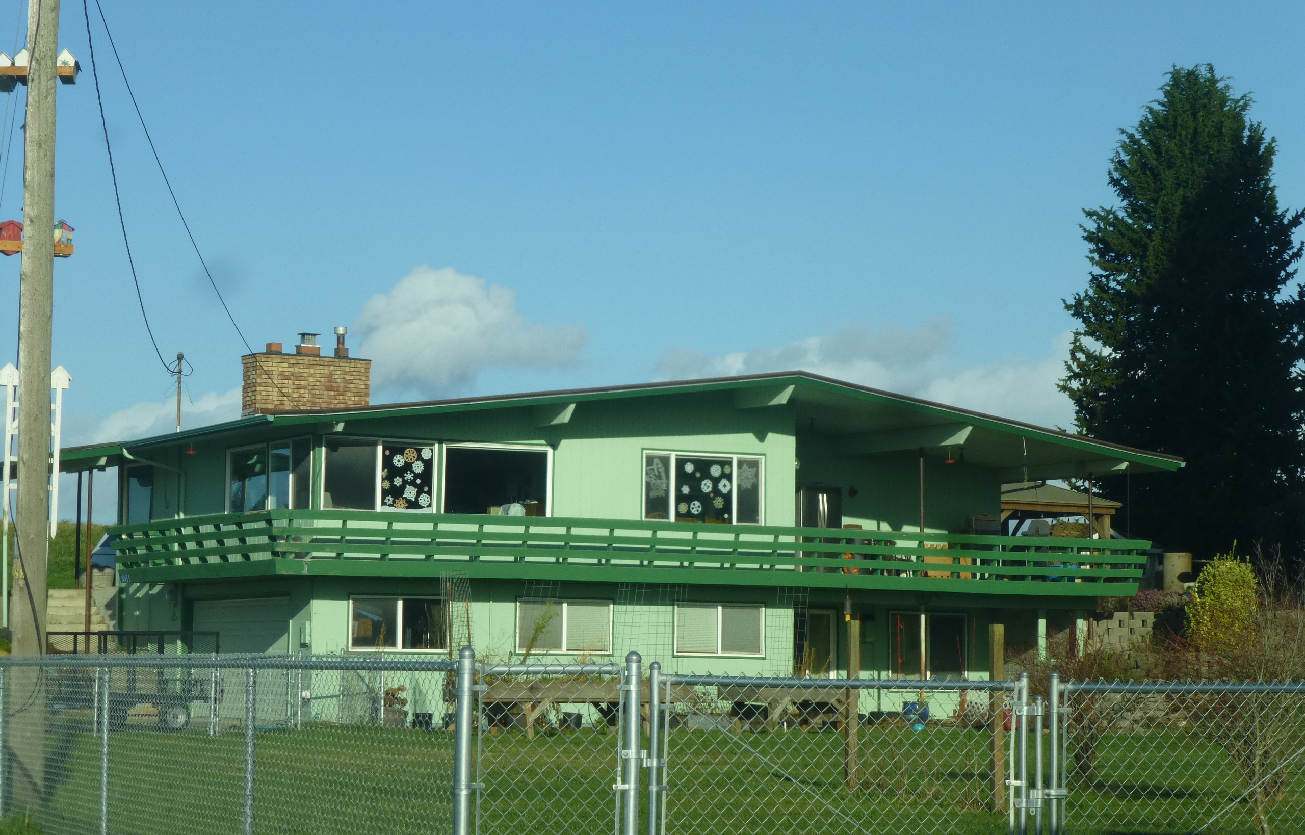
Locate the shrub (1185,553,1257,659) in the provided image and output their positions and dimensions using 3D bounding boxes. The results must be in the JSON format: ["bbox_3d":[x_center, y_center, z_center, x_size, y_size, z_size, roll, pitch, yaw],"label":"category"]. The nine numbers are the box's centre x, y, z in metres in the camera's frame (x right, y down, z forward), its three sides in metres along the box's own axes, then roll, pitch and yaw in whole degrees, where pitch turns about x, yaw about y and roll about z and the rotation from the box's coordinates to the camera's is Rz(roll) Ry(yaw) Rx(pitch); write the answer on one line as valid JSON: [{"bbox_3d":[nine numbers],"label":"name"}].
[{"bbox_3d":[10.783,3.556,56.300,1.350,2.100,1.300,1,-5,0],"label":"shrub"}]

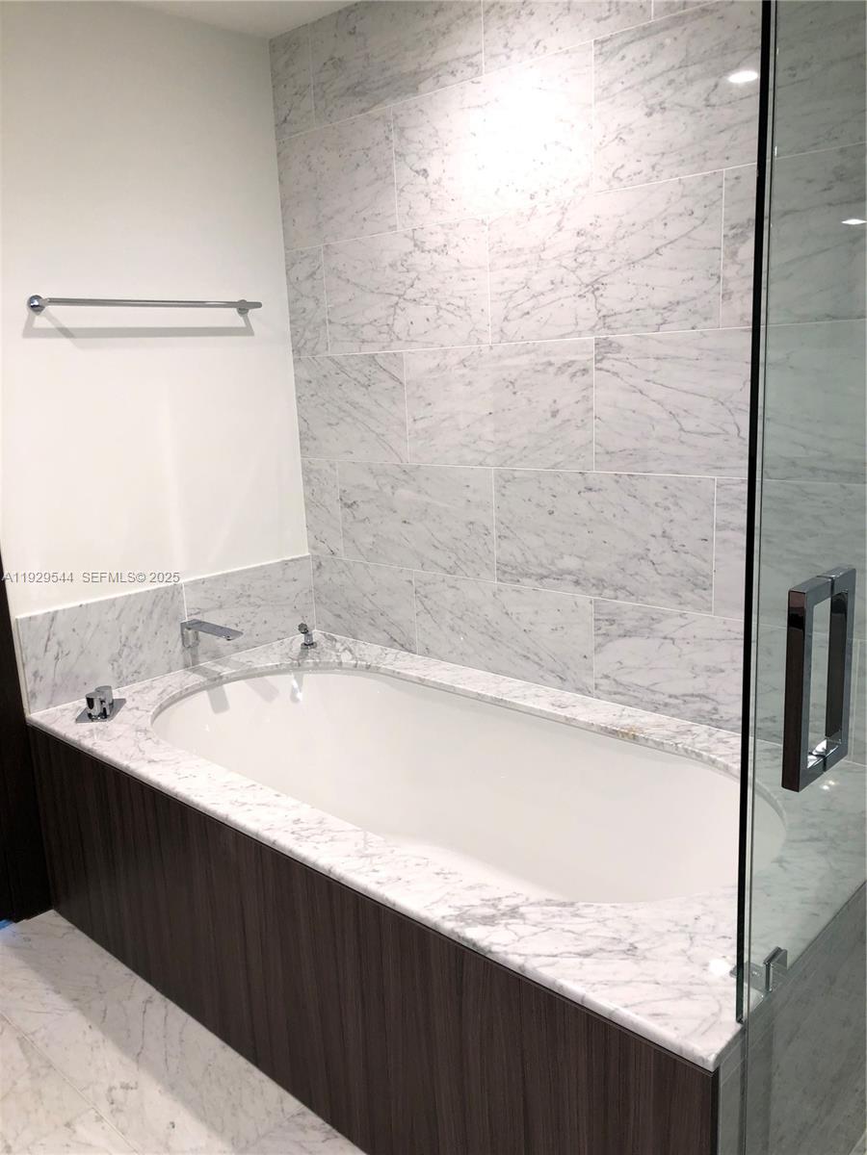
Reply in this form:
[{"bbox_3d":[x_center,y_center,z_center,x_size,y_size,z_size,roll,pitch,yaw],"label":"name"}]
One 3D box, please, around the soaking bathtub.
[{"bbox_3d":[-0.004,0.591,2.139,1.680,0.455,0.780,9,17,42],"label":"soaking bathtub"}]

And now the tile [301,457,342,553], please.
[{"bbox_3d":[-0.339,-0.214,2.881,0.162,0.303,0.010,9,17,42],"label":"tile"}]

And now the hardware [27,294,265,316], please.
[{"bbox_3d":[-0.725,-0.713,2.448,0.080,0.050,0.657,9,17,42],"label":"hardware"}]

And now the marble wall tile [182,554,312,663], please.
[{"bbox_3d":[-0.551,0.092,2.844,0.012,0.254,0.459,9,17,42],"label":"marble wall tile"}]

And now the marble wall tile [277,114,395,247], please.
[{"bbox_3d":[-0.266,-1.090,2.583,0.464,0.303,0.010,9,17,42],"label":"marble wall tile"}]

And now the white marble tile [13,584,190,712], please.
[{"bbox_3d":[-0.865,0.178,2.504,0.010,0.249,0.473,9,17,42],"label":"white marble tile"}]

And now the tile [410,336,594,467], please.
[{"bbox_3d":[0.152,-0.432,2.356,0.603,0.303,0.010,9,17,42],"label":"tile"}]

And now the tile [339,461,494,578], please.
[{"bbox_3d":[-0.058,-0.169,2.633,0.605,0.303,0.012,9,17,42],"label":"tile"}]

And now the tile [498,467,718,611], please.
[{"bbox_3d":[0.387,-0.099,2.218,0.603,0.303,0.010,9,17,42],"label":"tile"}]

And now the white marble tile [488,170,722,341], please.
[{"bbox_3d":[0.363,-0.693,2.089,0.609,0.305,0.012,9,17,42],"label":"white marble tile"}]

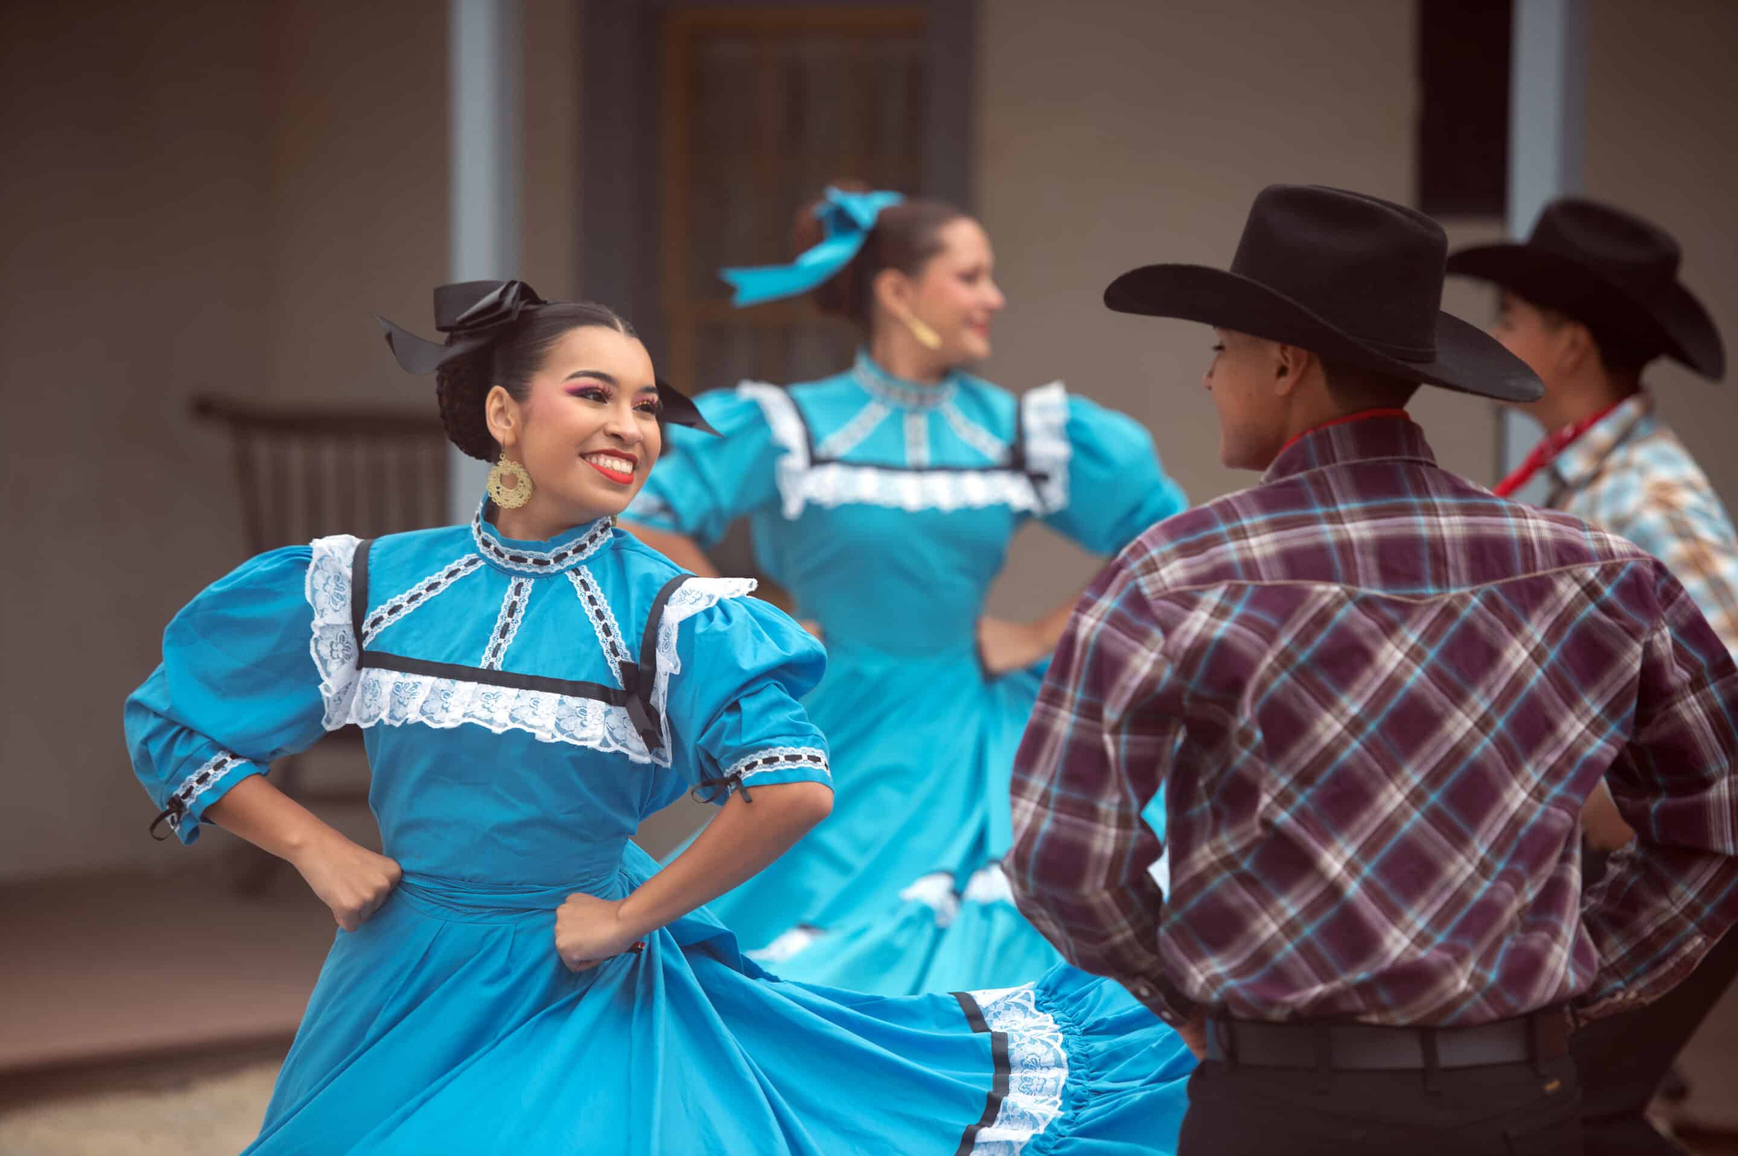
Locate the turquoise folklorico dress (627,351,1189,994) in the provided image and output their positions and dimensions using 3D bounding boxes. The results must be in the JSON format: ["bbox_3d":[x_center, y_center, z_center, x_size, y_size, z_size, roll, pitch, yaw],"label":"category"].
[{"bbox_3d":[0.067,0.300,10.800,1.050,1.220,0.850,0,4,-3],"label":"turquoise folklorico dress"}]

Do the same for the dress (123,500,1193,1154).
[{"bbox_3d":[-0.239,0.510,8.000,1.200,1.200,0.850,1,4,13],"label":"dress"}]

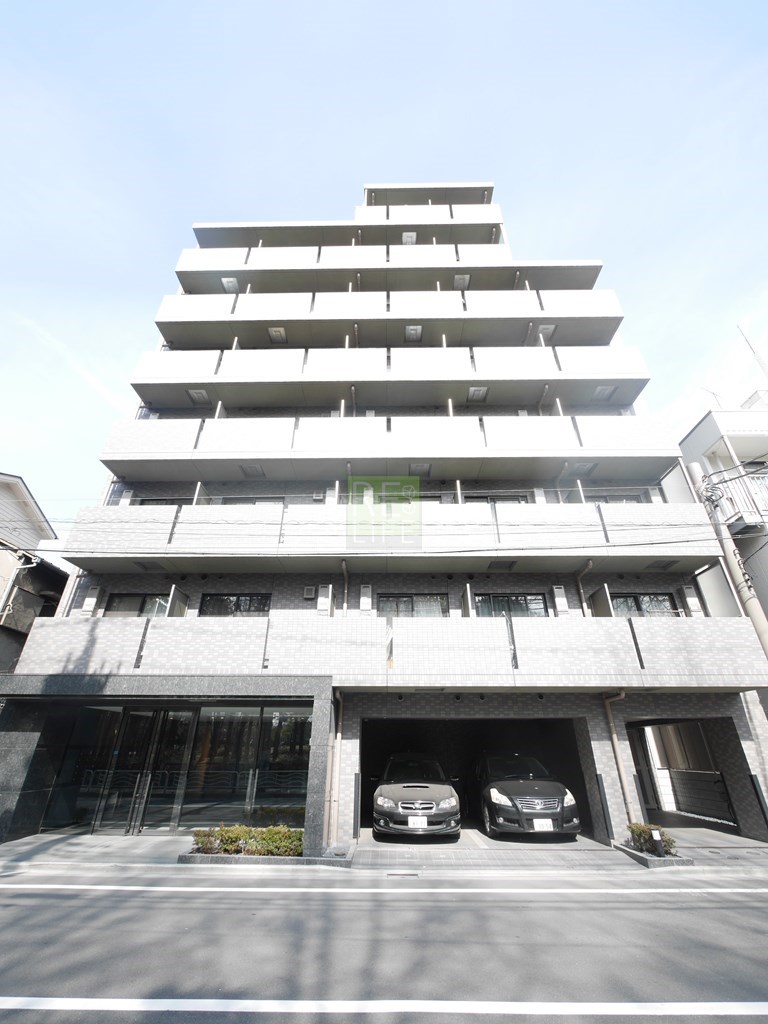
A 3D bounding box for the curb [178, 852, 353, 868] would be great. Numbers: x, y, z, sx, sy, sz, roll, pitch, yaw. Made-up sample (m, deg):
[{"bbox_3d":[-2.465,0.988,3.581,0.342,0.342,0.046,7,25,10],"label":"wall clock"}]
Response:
[{"bbox_3d":[-1.891,5.565,6.610,2.770,0.120,0.150,0,-28,1],"label":"curb"}]

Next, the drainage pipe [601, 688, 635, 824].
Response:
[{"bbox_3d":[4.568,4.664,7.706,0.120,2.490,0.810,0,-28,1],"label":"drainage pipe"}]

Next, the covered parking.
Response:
[{"bbox_3d":[1.868,6.378,10.277,4.600,2.120,5.300,0,-28,1],"label":"covered parking"}]

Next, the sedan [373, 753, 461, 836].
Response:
[{"bbox_3d":[0.713,6.402,9.630,1.760,1.440,4.650,-1,-28,2],"label":"sedan"}]

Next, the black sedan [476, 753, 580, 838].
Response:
[{"bbox_3d":[2.929,6.418,9.663,1.800,1.460,4.750,-1,-28,2],"label":"black sedan"}]

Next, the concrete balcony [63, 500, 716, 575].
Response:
[{"bbox_3d":[0.121,0.655,9.952,14.702,1.332,1.030,0,-28,1],"label":"concrete balcony"}]

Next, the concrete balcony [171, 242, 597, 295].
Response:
[{"bbox_3d":[0.145,-8.665,14.932,14.644,1.294,1.020,0,-28,1],"label":"concrete balcony"}]

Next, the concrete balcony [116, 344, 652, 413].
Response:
[{"bbox_3d":[0.125,-4.006,12.414,14.644,1.294,1.020,0,-28,1],"label":"concrete balcony"}]

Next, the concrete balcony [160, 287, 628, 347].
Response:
[{"bbox_3d":[0.135,-6.336,13.673,14.644,1.294,1.020,0,-28,1],"label":"concrete balcony"}]

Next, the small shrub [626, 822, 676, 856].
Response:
[{"bbox_3d":[4.562,5.575,7.077,0.620,0.410,0.520,0,-28,1],"label":"small shrub"}]

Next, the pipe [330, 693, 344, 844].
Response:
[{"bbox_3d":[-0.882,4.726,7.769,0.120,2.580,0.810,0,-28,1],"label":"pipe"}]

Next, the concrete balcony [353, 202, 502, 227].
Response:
[{"bbox_3d":[1.686,-11.009,16.060,5.530,1.350,1.000,0,-28,1],"label":"concrete balcony"}]

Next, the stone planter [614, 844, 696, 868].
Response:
[{"bbox_3d":[4.490,5.755,6.947,0.720,0.120,1.140,0,-28,1],"label":"stone planter"}]

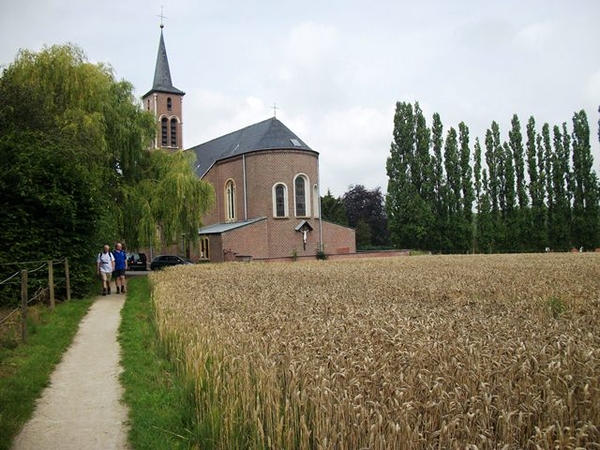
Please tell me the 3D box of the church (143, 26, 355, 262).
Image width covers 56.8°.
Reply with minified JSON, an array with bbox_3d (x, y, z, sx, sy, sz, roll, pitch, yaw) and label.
[{"bbox_3d":[-11.981,-14.384,77.646,18.500,39.200,40.000,0,-2,-36],"label":"church"}]

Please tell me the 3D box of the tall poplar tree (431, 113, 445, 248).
[{"bbox_3d":[22.557,-6.808,91.000,2.400,23.300,2.400,-2,-2,0],"label":"tall poplar tree"}]

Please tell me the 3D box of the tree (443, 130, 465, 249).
[{"bbox_3d":[25.182,-5.660,91.000,3.200,21.000,3.200,-2,-2,0],"label":"tree"}]

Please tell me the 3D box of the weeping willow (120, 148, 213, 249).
[{"bbox_3d":[-10.431,-1.229,44.000,7.500,9.700,7.500,-2,-2,0],"label":"weeping willow"}]

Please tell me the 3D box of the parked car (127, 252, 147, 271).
[{"bbox_3d":[-16.759,3.715,56.000,1.770,1.720,4.300,-1,-2,-30],"label":"parked car"}]

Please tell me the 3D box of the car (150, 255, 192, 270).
[{"bbox_3d":[-12.315,3.680,54.000,4.250,1.470,1.770,-2,-2,11],"label":"car"}]

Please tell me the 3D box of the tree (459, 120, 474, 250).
[{"bbox_3d":[27.315,-5.988,91.000,2.600,21.650,2.600,-2,-2,0],"label":"tree"}]

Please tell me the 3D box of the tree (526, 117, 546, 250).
[{"bbox_3d":[38.798,-6.480,91.000,3.000,22.640,3.000,-2,-2,0],"label":"tree"}]

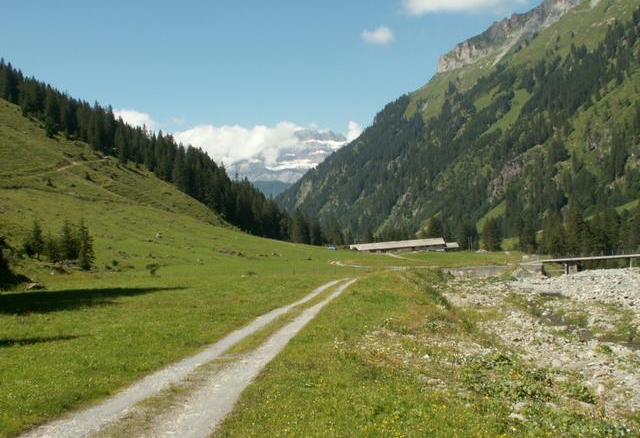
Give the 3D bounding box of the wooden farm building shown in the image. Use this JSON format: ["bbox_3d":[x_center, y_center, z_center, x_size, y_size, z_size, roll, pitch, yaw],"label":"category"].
[{"bbox_3d":[32.123,10.264,246.000,39.500,5.700,12.500,-2,-3,-11],"label":"wooden farm building"}]

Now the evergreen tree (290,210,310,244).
[{"bbox_3d":[-8.588,3.523,285.000,8.368,15.415,8.368,-3,-3,0],"label":"evergreen tree"}]

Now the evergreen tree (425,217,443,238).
[{"bbox_3d":[46.480,6.143,265.000,7.003,13.514,7.003,-3,-3,0],"label":"evergreen tree"}]

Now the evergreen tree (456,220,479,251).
[{"bbox_3d":[51.286,5.563,225.000,7.267,11.474,7.267,-3,-3,0],"label":"evergreen tree"}]

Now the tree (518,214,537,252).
[{"bbox_3d":[64.132,4.327,200.000,5.285,12.054,5.285,-3,-3,0],"label":"tree"}]

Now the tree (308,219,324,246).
[{"bbox_3d":[-1.542,6.166,285.000,6.694,11.892,6.694,-3,-3,0],"label":"tree"}]

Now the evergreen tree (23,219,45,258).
[{"bbox_3d":[-46.488,3.245,105.000,3.391,6.328,3.391,-3,-3,0],"label":"evergreen tree"}]

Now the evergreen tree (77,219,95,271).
[{"bbox_3d":[-35.077,3.822,97.000,2.706,7.795,2.706,-3,-3,0],"label":"evergreen tree"}]

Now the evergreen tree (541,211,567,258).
[{"bbox_3d":[63.147,4.462,175.000,6.680,12.981,6.680,-3,-3,0],"label":"evergreen tree"}]

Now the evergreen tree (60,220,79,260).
[{"bbox_3d":[-40.260,3.295,104.000,2.748,6.429,2.748,-3,-3,0],"label":"evergreen tree"}]

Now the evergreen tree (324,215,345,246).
[{"bbox_3d":[6.274,5.409,280.000,8.221,13.846,8.221,-3,-3,0],"label":"evergreen tree"}]

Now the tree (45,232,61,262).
[{"bbox_3d":[-41.752,4.292,101.000,2.372,4.995,2.372,-3,-3,0],"label":"tree"}]

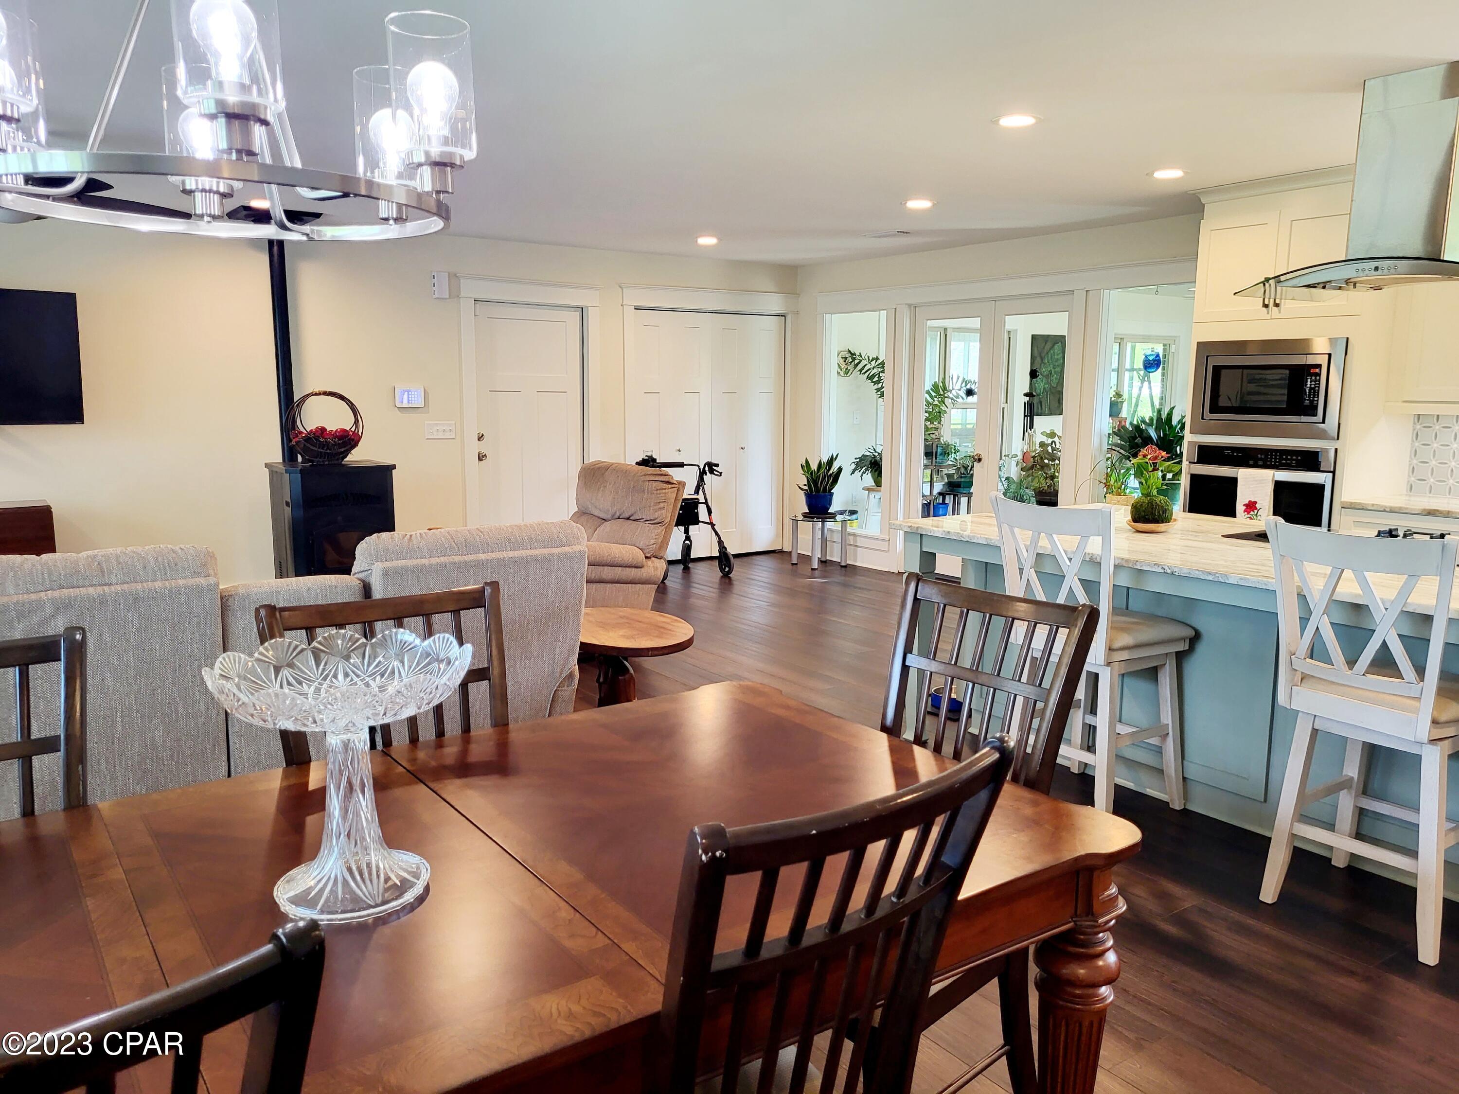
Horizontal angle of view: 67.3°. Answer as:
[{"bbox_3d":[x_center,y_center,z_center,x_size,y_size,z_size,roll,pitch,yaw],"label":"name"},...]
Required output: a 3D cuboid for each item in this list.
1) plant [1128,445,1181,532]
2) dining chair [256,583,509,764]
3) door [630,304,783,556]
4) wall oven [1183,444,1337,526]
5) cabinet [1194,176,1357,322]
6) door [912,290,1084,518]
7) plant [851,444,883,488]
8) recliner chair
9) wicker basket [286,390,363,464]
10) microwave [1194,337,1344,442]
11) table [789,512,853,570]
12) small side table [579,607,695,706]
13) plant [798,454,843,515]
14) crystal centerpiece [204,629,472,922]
[{"bbox_3d":[1.621,-0.231,4.166,0.201,0.336,0.201,-5,10,-34],"label":"plant"},{"bbox_3d":[-0.592,0.627,2.205,0.500,1.000,0.560,-5,10,-34],"label":"dining chair"},{"bbox_3d":[-0.158,-0.915,9.100,1.500,2.030,0.060,-5,10,-34],"label":"door"},{"bbox_3d":[2.839,-0.163,5.624,0.600,0.720,0.765,-5,10,-34],"label":"wall oven"},{"bbox_3d":[2.873,-1.428,5.435,0.600,0.620,0.810,-5,10,-34],"label":"cabinet"},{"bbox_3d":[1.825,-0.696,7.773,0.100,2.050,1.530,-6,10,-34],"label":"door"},{"bbox_3d":[1.298,-0.702,9.387,0.480,0.380,0.460,1,9,8],"label":"plant"},{"bbox_3d":[-0.800,-0.005,6.399,0.950,1.020,0.900,-4,9,-27],"label":"recliner chair"},{"bbox_3d":[-2.484,-0.730,6.739,0.455,0.440,0.370,-6,10,-34],"label":"wicker basket"},{"bbox_3d":[2.811,-0.799,5.532,0.420,0.472,0.755,-6,10,-34],"label":"microwave"},{"bbox_3d":[0.738,-0.049,8.973,0.500,0.410,0.500,0,9,0],"label":"table"},{"bbox_3d":[-0.417,0.581,4.304,0.530,0.550,0.740,-4,9,-24],"label":"small side table"},{"bbox_3d":[0.722,-0.491,8.787,0.340,0.501,0.340,0,8,0],"label":"plant"},{"bbox_3d":[-0.544,0.322,1.566,0.357,0.336,0.357,-6,10,-34],"label":"crystal centerpiece"}]

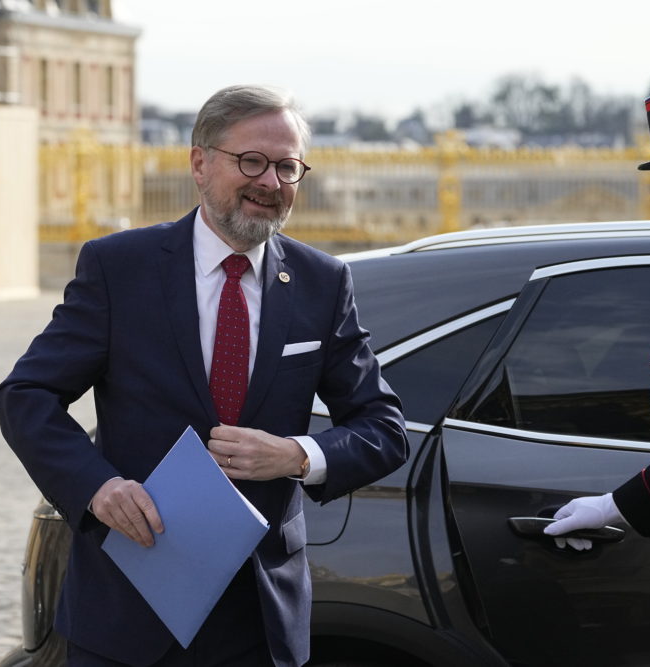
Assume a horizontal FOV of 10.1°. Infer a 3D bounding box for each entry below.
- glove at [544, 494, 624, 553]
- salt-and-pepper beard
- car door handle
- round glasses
[{"bbox_3d":[0.446,0.323,6.330,0.135,0.100,0.090,1,3,22],"label":"glove"},{"bbox_3d":[-0.124,-0.185,5.790,0.142,0.105,0.100,11,3,-31],"label":"salt-and-pepper beard"},{"bbox_3d":[0.419,0.340,6.360,0.212,0.033,0.045,5,5,22],"label":"car door handle"},{"bbox_3d":[-0.116,-0.271,5.800,0.138,0.046,0.140,11,3,-31],"label":"round glasses"}]

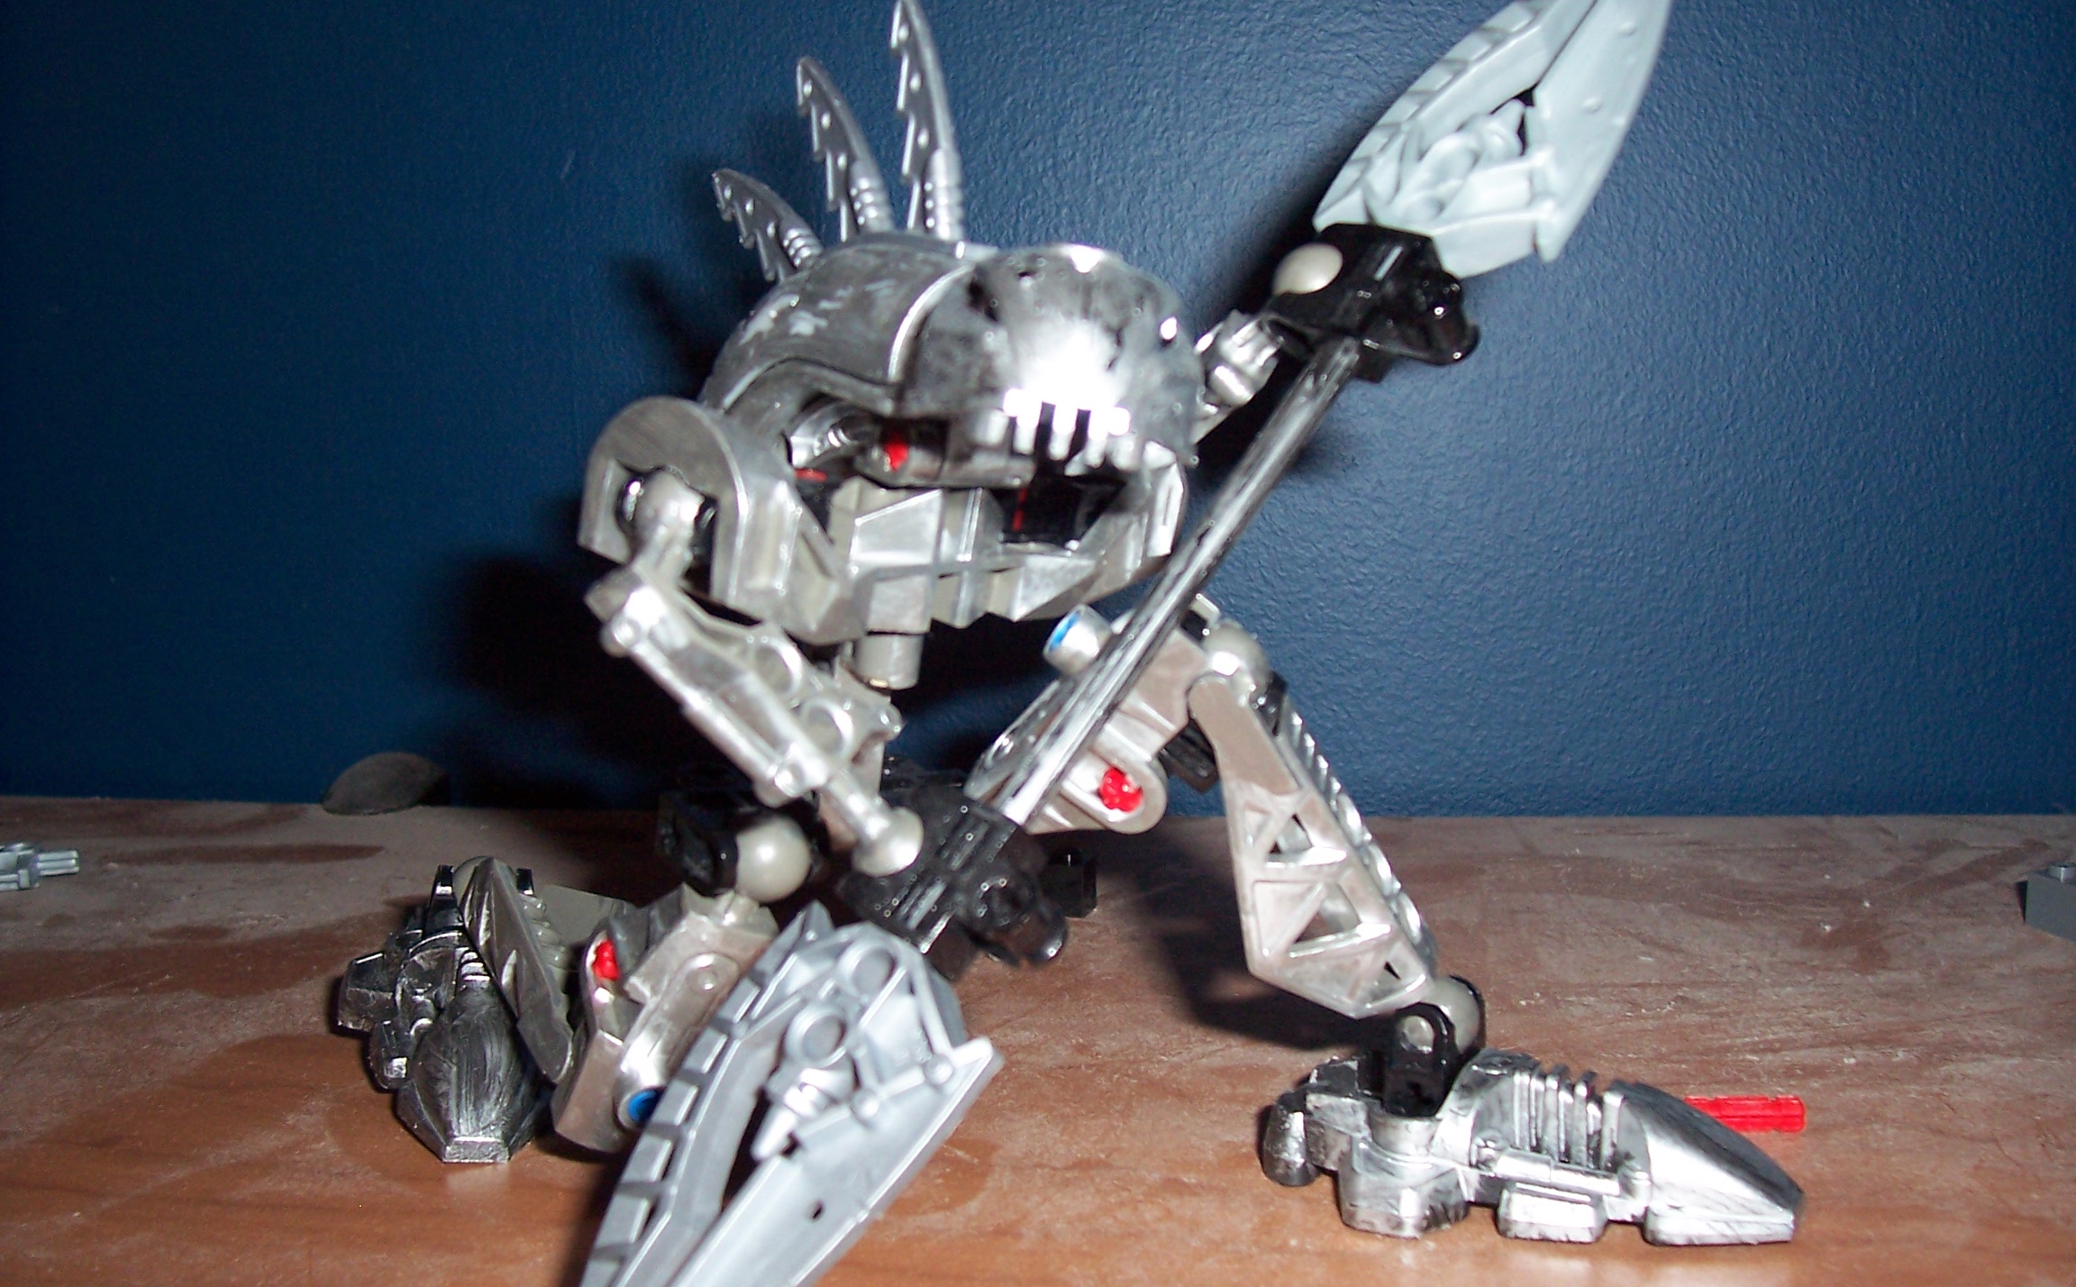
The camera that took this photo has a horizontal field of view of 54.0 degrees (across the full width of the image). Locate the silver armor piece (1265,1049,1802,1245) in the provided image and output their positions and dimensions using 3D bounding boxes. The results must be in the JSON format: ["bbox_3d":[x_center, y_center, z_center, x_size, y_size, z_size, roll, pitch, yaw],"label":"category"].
[{"bbox_3d":[0.061,0.060,0.257,0.064,0.019,0.039,4,11,21],"label":"silver armor piece"}]

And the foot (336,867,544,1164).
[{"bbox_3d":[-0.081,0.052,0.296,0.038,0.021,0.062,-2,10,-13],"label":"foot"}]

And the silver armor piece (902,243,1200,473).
[{"bbox_3d":[0.002,-0.033,0.236,0.035,0.025,0.024,-5,17,-30],"label":"silver armor piece"}]

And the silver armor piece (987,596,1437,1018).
[{"bbox_3d":[0.021,0.020,0.251,0.054,0.052,0.030,1,15,5],"label":"silver armor piece"}]

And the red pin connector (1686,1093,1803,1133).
[{"bbox_3d":[0.096,0.064,0.276,0.016,0.005,0.005,0,10,0],"label":"red pin connector"}]

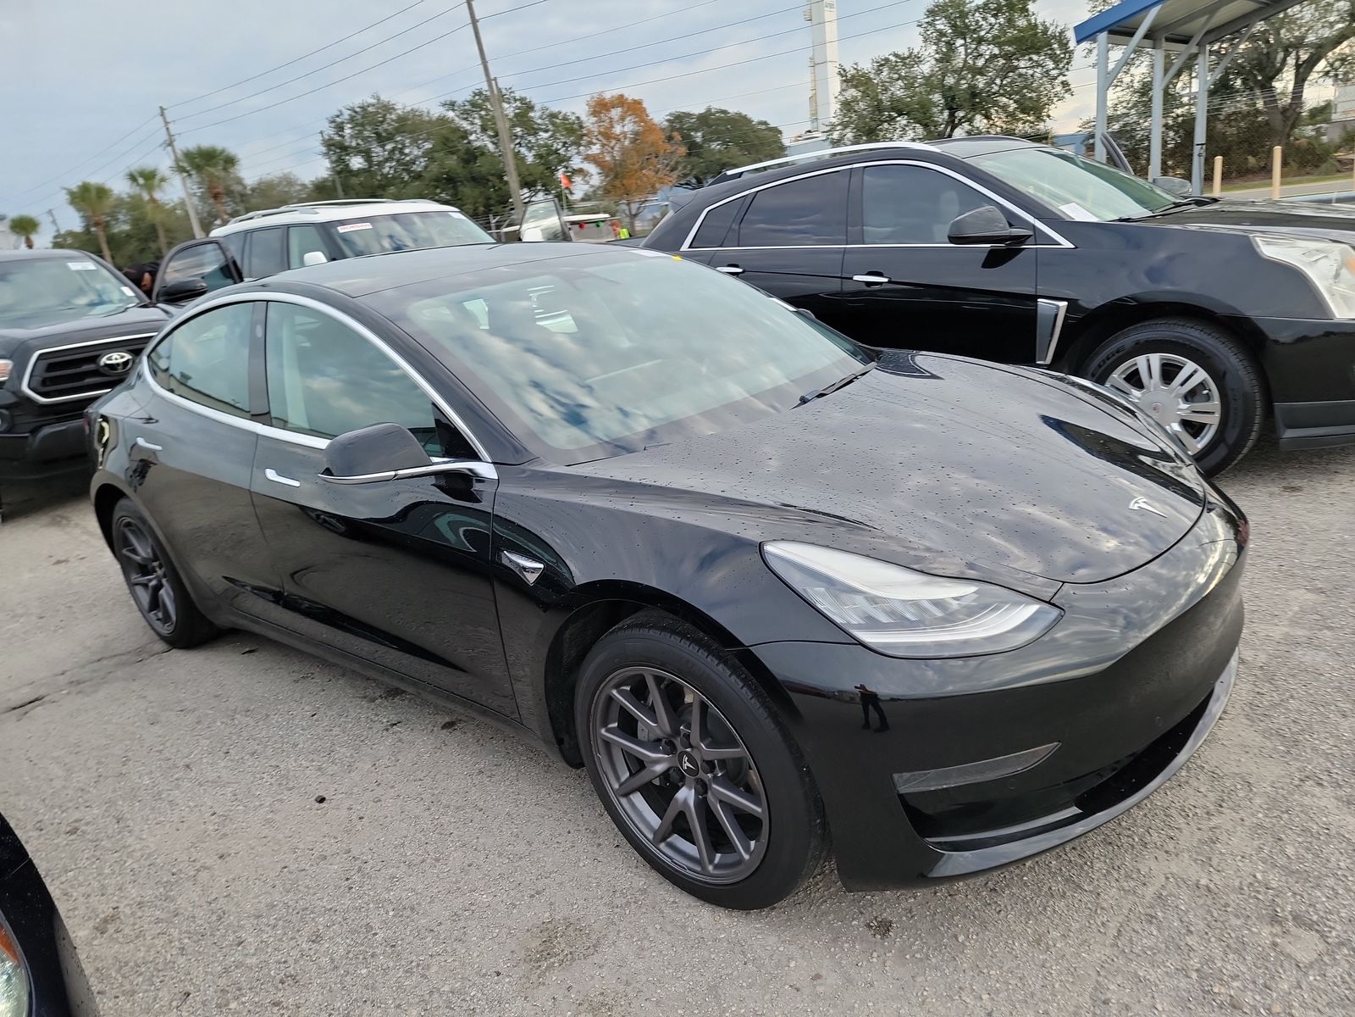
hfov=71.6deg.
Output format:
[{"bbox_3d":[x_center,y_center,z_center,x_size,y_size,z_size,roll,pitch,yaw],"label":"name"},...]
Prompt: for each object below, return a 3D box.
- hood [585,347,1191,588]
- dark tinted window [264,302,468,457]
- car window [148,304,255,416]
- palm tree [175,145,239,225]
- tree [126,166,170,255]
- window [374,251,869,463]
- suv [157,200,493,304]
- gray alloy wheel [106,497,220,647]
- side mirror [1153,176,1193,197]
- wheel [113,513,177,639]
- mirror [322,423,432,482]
[{"bbox_3d":[0.656,-0.138,2.327,1.130,0.220,1.460,18,28,37],"label":"hood"},{"bbox_3d":[-0.872,-0.380,2.624,1.109,0.410,0.080,8,1,40],"label":"dark tinted window"},{"bbox_3d":[-1.647,-0.523,3.305,0.949,0.363,0.080,9,1,42],"label":"car window"},{"bbox_3d":[-22.965,-14.074,48.035,3.000,8.420,3.000,-7,16,0],"label":"palm tree"},{"bbox_3d":[-27.791,-14.845,51.101,2.600,6.954,2.600,-16,19,-24],"label":"tree"},{"bbox_3d":[-0.108,-0.545,2.867,1.200,0.160,1.470,33,36,29],"label":"window"},{"bbox_3d":[-3.000,-2.080,9.550,5.200,1.900,2.020,7,22,41],"label":"suv"},{"bbox_3d":[-2.119,0.245,3.949,0.665,0.665,0.235,8,23,40],"label":"gray alloy wheel"},{"bbox_3d":[2.997,-1.935,5.695,0.270,0.190,0.170,-13,18,-18],"label":"side mirror"},{"bbox_3d":[-2.099,0.251,3.895,0.490,0.490,0.200,7,22,41],"label":"wheel"},{"bbox_3d":[-0.701,-0.130,2.240,0.170,0.150,0.230,7,22,41],"label":"mirror"}]

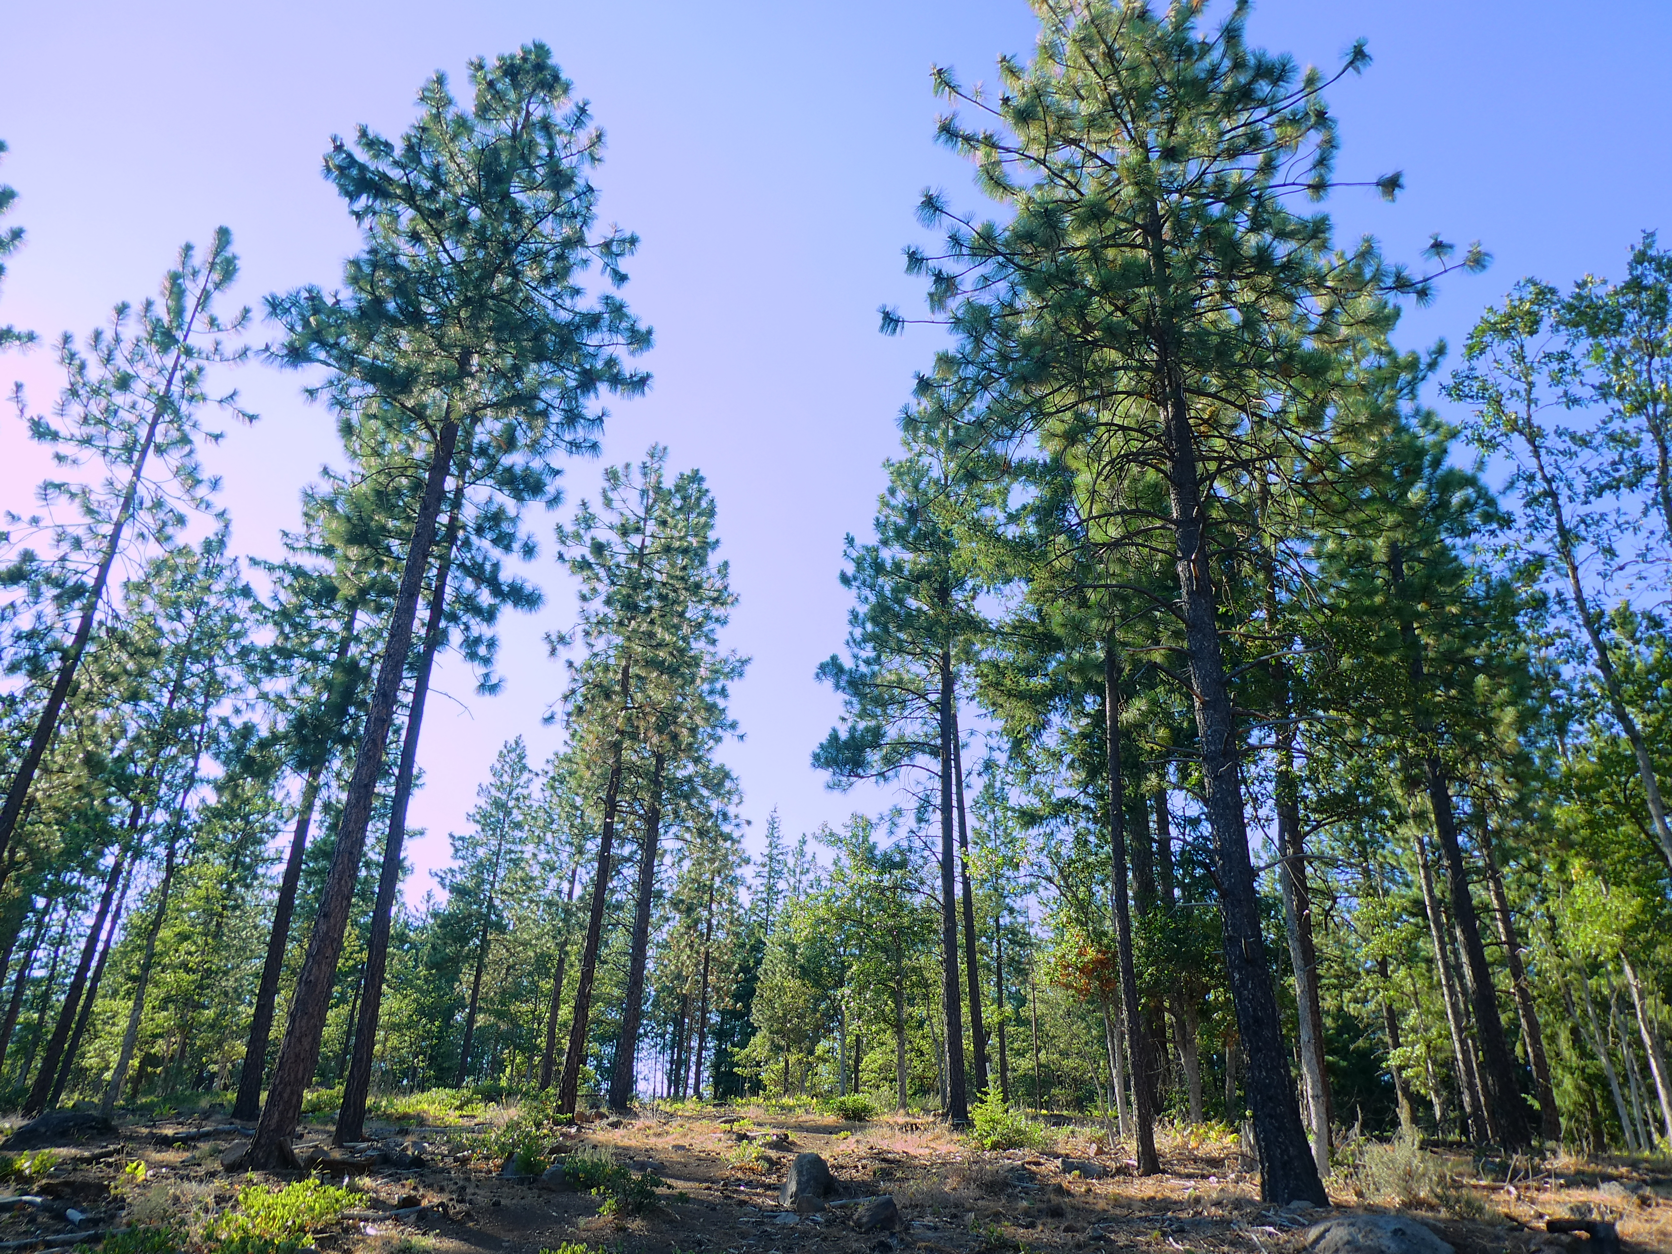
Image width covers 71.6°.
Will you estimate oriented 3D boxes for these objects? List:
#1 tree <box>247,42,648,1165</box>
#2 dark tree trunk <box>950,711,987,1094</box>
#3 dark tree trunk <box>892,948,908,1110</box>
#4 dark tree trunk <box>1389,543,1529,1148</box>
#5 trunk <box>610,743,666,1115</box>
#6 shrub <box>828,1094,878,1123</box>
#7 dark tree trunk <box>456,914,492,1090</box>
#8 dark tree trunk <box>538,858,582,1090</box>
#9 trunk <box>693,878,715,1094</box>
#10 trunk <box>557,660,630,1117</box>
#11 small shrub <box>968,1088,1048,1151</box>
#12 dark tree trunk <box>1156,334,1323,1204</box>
[{"bbox_3d":[-5.389,-2.180,15.252,5.600,16.800,5.400,13,-30,-20],"label":"tree"},{"bbox_3d":[3.089,6.096,27.101,0.370,8.990,0.350,-4,-28,5],"label":"dark tree trunk"},{"bbox_3d":[1.415,8.866,25.795,0.220,3.470,0.220,-2,-28,2],"label":"dark tree trunk"},{"bbox_3d":[11.079,3.306,21.045,0.480,11.152,0.480,-11,-30,26],"label":"dark tree trunk"},{"bbox_3d":[-4.780,7.136,28.395,0.460,8.682,0.460,7,-27,-8],"label":"trunk"},{"bbox_3d":[0.396,11.481,27.595,1.150,0.570,1.035,1,-27,1],"label":"shrub"},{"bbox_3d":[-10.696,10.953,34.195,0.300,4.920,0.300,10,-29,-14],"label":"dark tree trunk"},{"bbox_3d":[-9.223,11.468,38.895,0.360,7.513,0.360,8,-27,-11],"label":"dark tree trunk"},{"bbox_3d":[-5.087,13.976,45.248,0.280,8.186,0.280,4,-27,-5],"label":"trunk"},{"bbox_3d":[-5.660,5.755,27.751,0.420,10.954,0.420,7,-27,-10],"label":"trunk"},{"bbox_3d":[2.717,7.919,18.571,1.200,0.874,1.080,-2,-27,8],"label":"small shrub"},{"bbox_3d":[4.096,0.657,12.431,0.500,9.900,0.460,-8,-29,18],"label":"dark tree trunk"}]

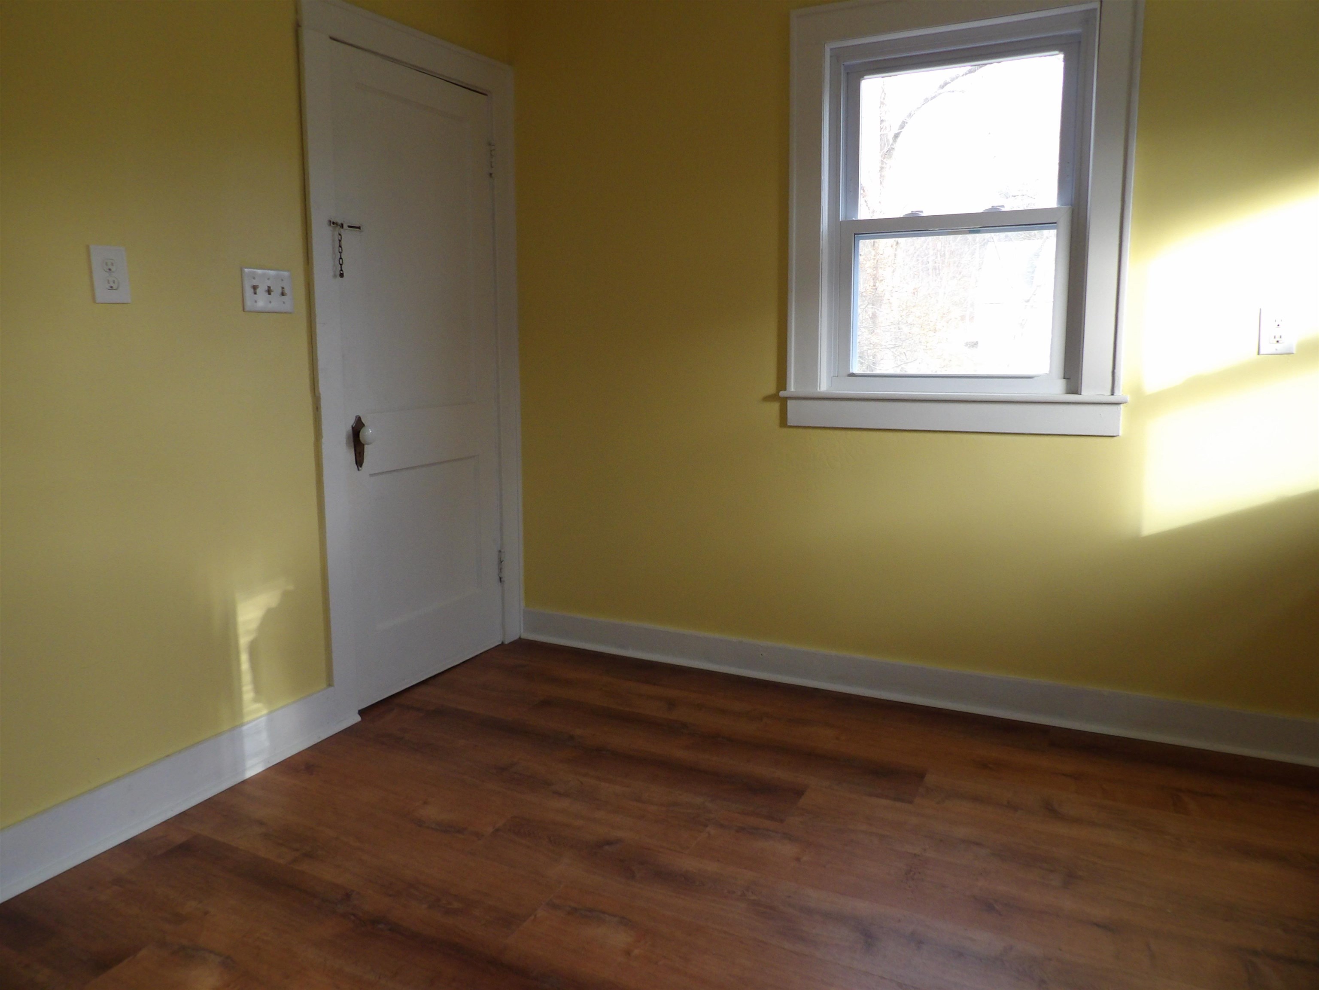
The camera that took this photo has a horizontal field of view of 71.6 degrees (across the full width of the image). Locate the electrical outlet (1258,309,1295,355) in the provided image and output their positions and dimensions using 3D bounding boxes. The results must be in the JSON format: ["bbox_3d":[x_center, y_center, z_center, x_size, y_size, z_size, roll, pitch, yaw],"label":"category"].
[{"bbox_3d":[1.576,-0.417,2.333,0.073,0.117,0.008,4,10,26],"label":"electrical outlet"}]

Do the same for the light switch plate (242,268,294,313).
[{"bbox_3d":[-1.051,-0.548,2.454,0.015,0.114,0.162,4,10,26],"label":"light switch plate"}]

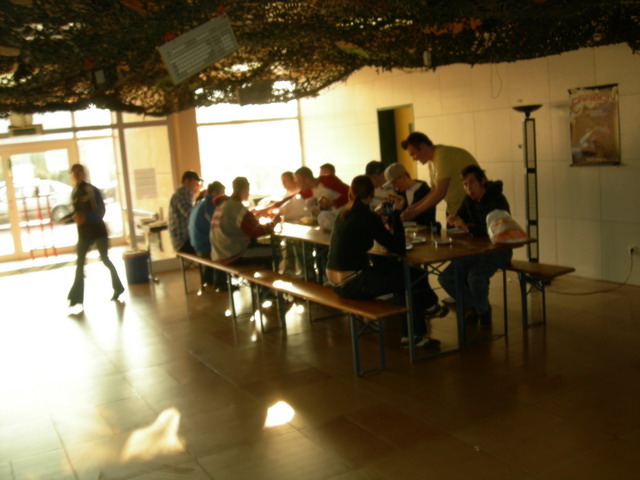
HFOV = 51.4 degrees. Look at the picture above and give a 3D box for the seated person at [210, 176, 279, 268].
[{"bbox_3d":[-0.798,0.023,7.029,0.836,1.362,0.571,-10,9,-39],"label":"seated person"}]

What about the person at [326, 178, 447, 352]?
[{"bbox_3d":[0.430,0.179,4.986,0.979,1.357,0.561,-10,9,-39],"label":"person"}]

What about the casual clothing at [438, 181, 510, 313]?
[{"bbox_3d":[1.343,0.084,5.633,0.765,1.102,0.581,-10,9,-39],"label":"casual clothing"}]

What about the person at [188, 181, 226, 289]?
[{"bbox_3d":[-1.137,-0.004,7.576,0.796,1.336,0.530,-10,9,-35],"label":"person"}]

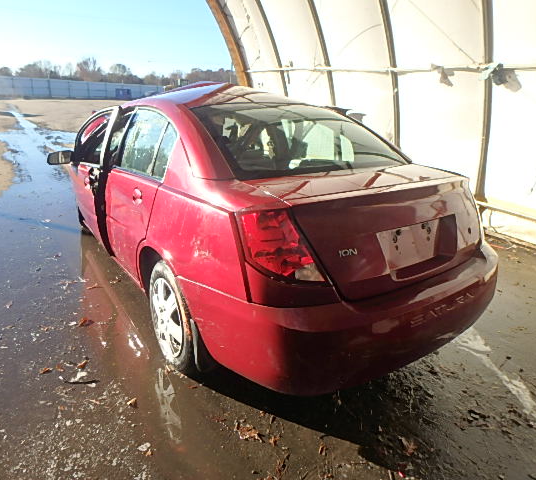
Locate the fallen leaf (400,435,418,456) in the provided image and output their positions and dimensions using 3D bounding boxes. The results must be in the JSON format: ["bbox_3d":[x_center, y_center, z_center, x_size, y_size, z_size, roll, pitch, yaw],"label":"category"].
[{"bbox_3d":[0.630,0.913,1.721,0.071,0.025,0.106,2,20,2],"label":"fallen leaf"}]

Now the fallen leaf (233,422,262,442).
[{"bbox_3d":[-0.086,0.872,1.769,0.137,0.030,0.099,4,20,6],"label":"fallen leaf"}]

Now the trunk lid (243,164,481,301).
[{"bbox_3d":[0.513,-0.097,1.810,1.190,0.390,0.630,-11,24,-32],"label":"trunk lid"}]

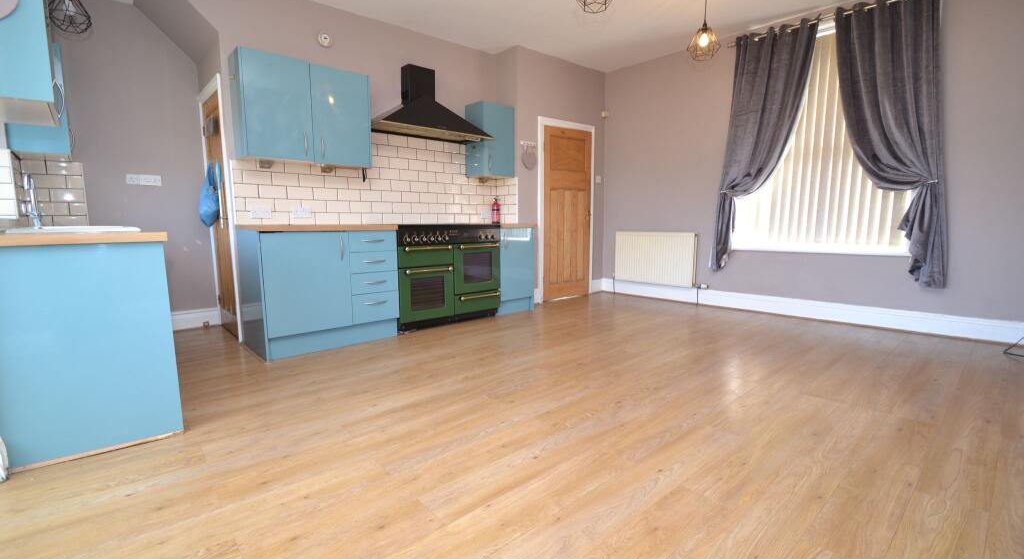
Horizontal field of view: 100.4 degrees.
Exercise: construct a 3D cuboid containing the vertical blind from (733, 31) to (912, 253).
[{"bbox_3d":[2.860,-1.269,3.945,0.072,1.909,1.421,-7,10,-42],"label":"vertical blind"}]

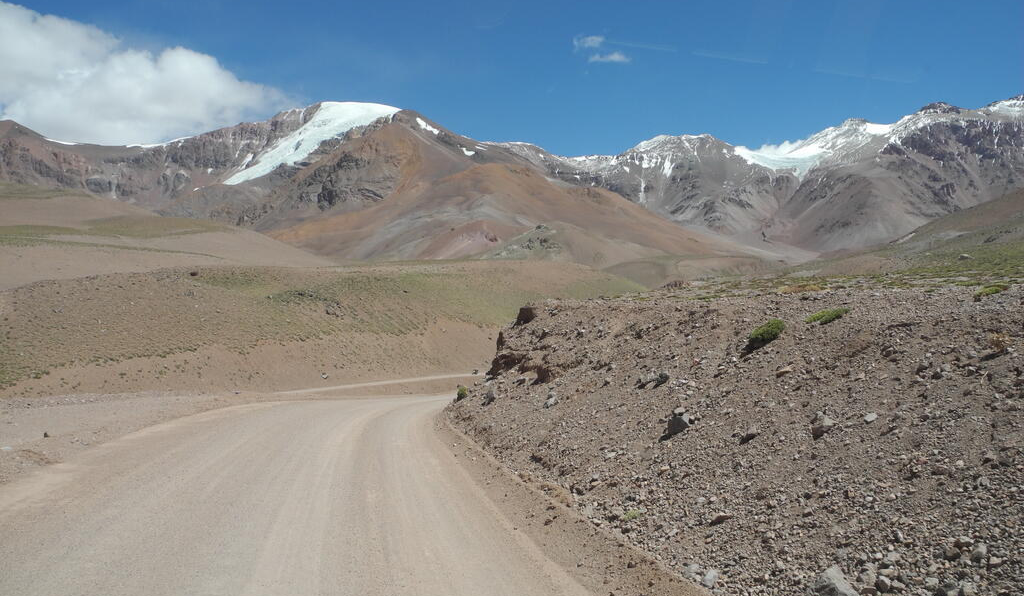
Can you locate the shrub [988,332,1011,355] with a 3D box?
[{"bbox_3d":[4.713,0.435,8.000,0.210,0.190,0.200,0,-2,0],"label":"shrub"}]

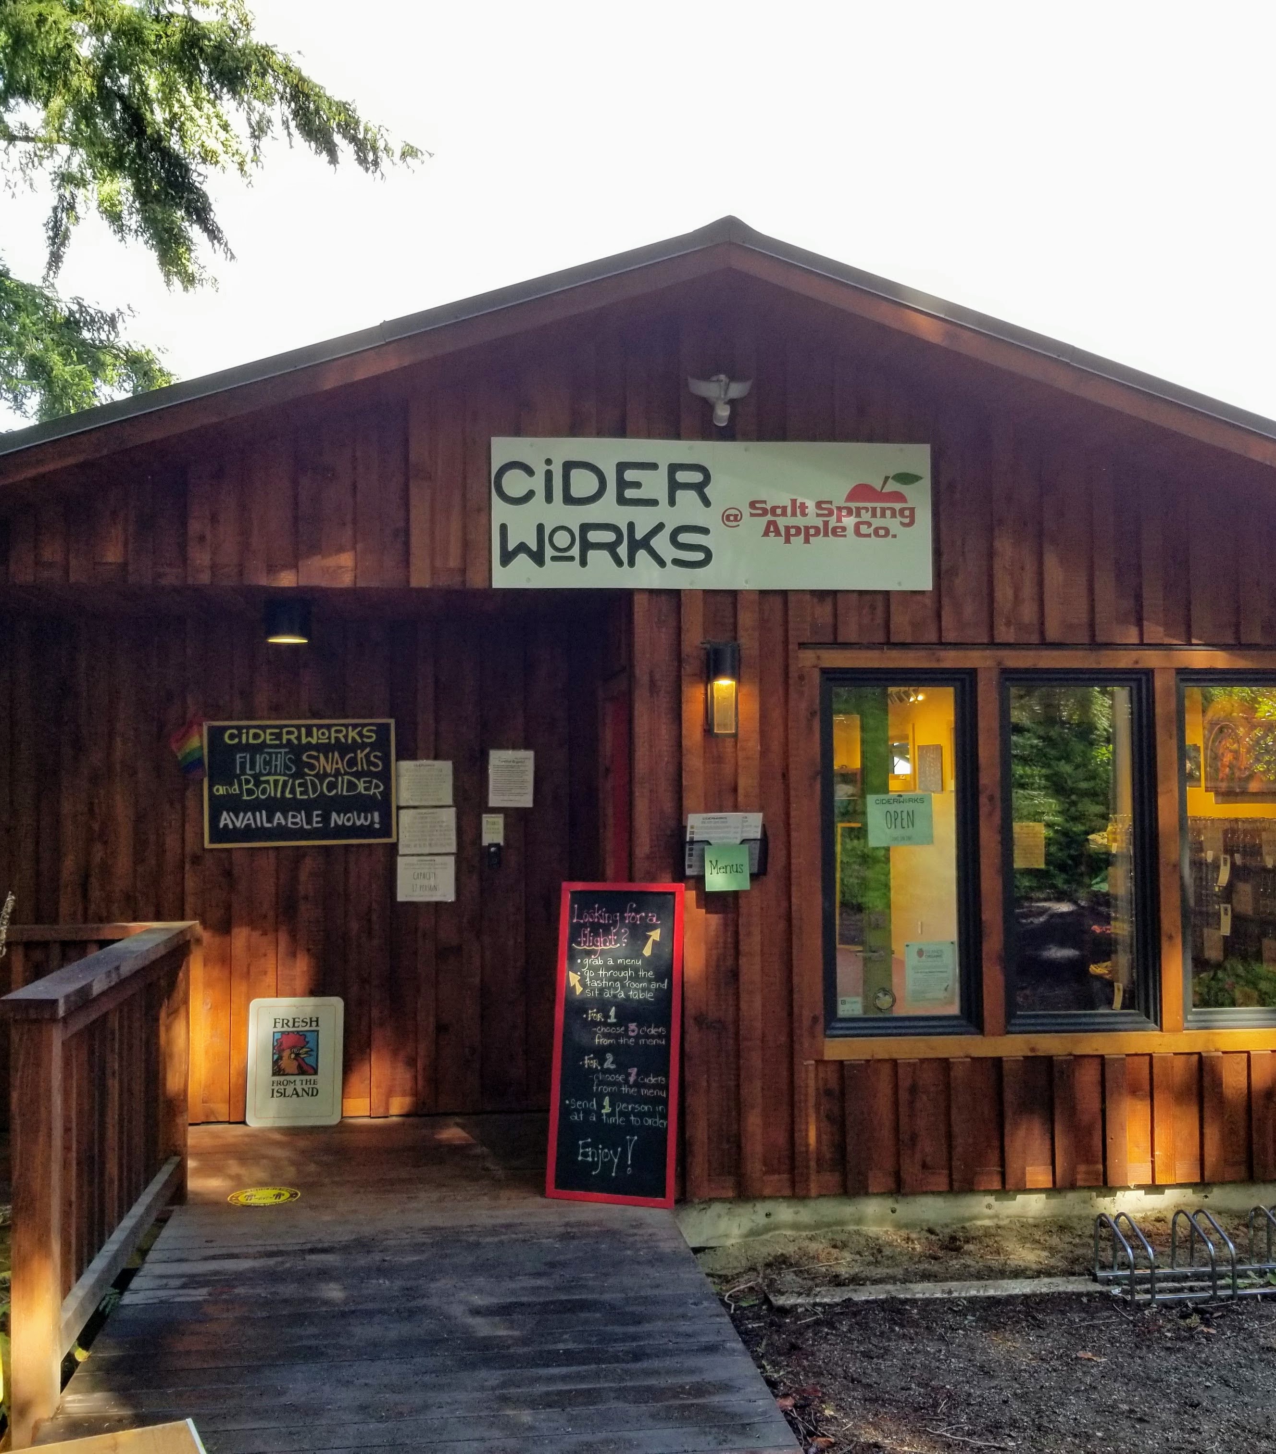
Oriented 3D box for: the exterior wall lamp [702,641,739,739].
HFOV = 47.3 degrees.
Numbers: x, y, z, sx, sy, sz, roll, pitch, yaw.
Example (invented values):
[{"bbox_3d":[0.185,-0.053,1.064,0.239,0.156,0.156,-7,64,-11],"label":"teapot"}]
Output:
[{"bbox_3d":[0.344,-0.150,5.899,0.118,0.380,0.125,0,-3,-5],"label":"exterior wall lamp"}]

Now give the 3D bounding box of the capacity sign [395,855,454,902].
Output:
[{"bbox_3d":[-1.029,0.740,7.090,0.279,0.216,0.010,0,-3,-5],"label":"capacity sign"}]

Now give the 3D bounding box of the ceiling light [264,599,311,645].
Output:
[{"bbox_3d":[-1.530,-0.461,6.363,0.190,0.175,0.190,0,-3,-5],"label":"ceiling light"}]

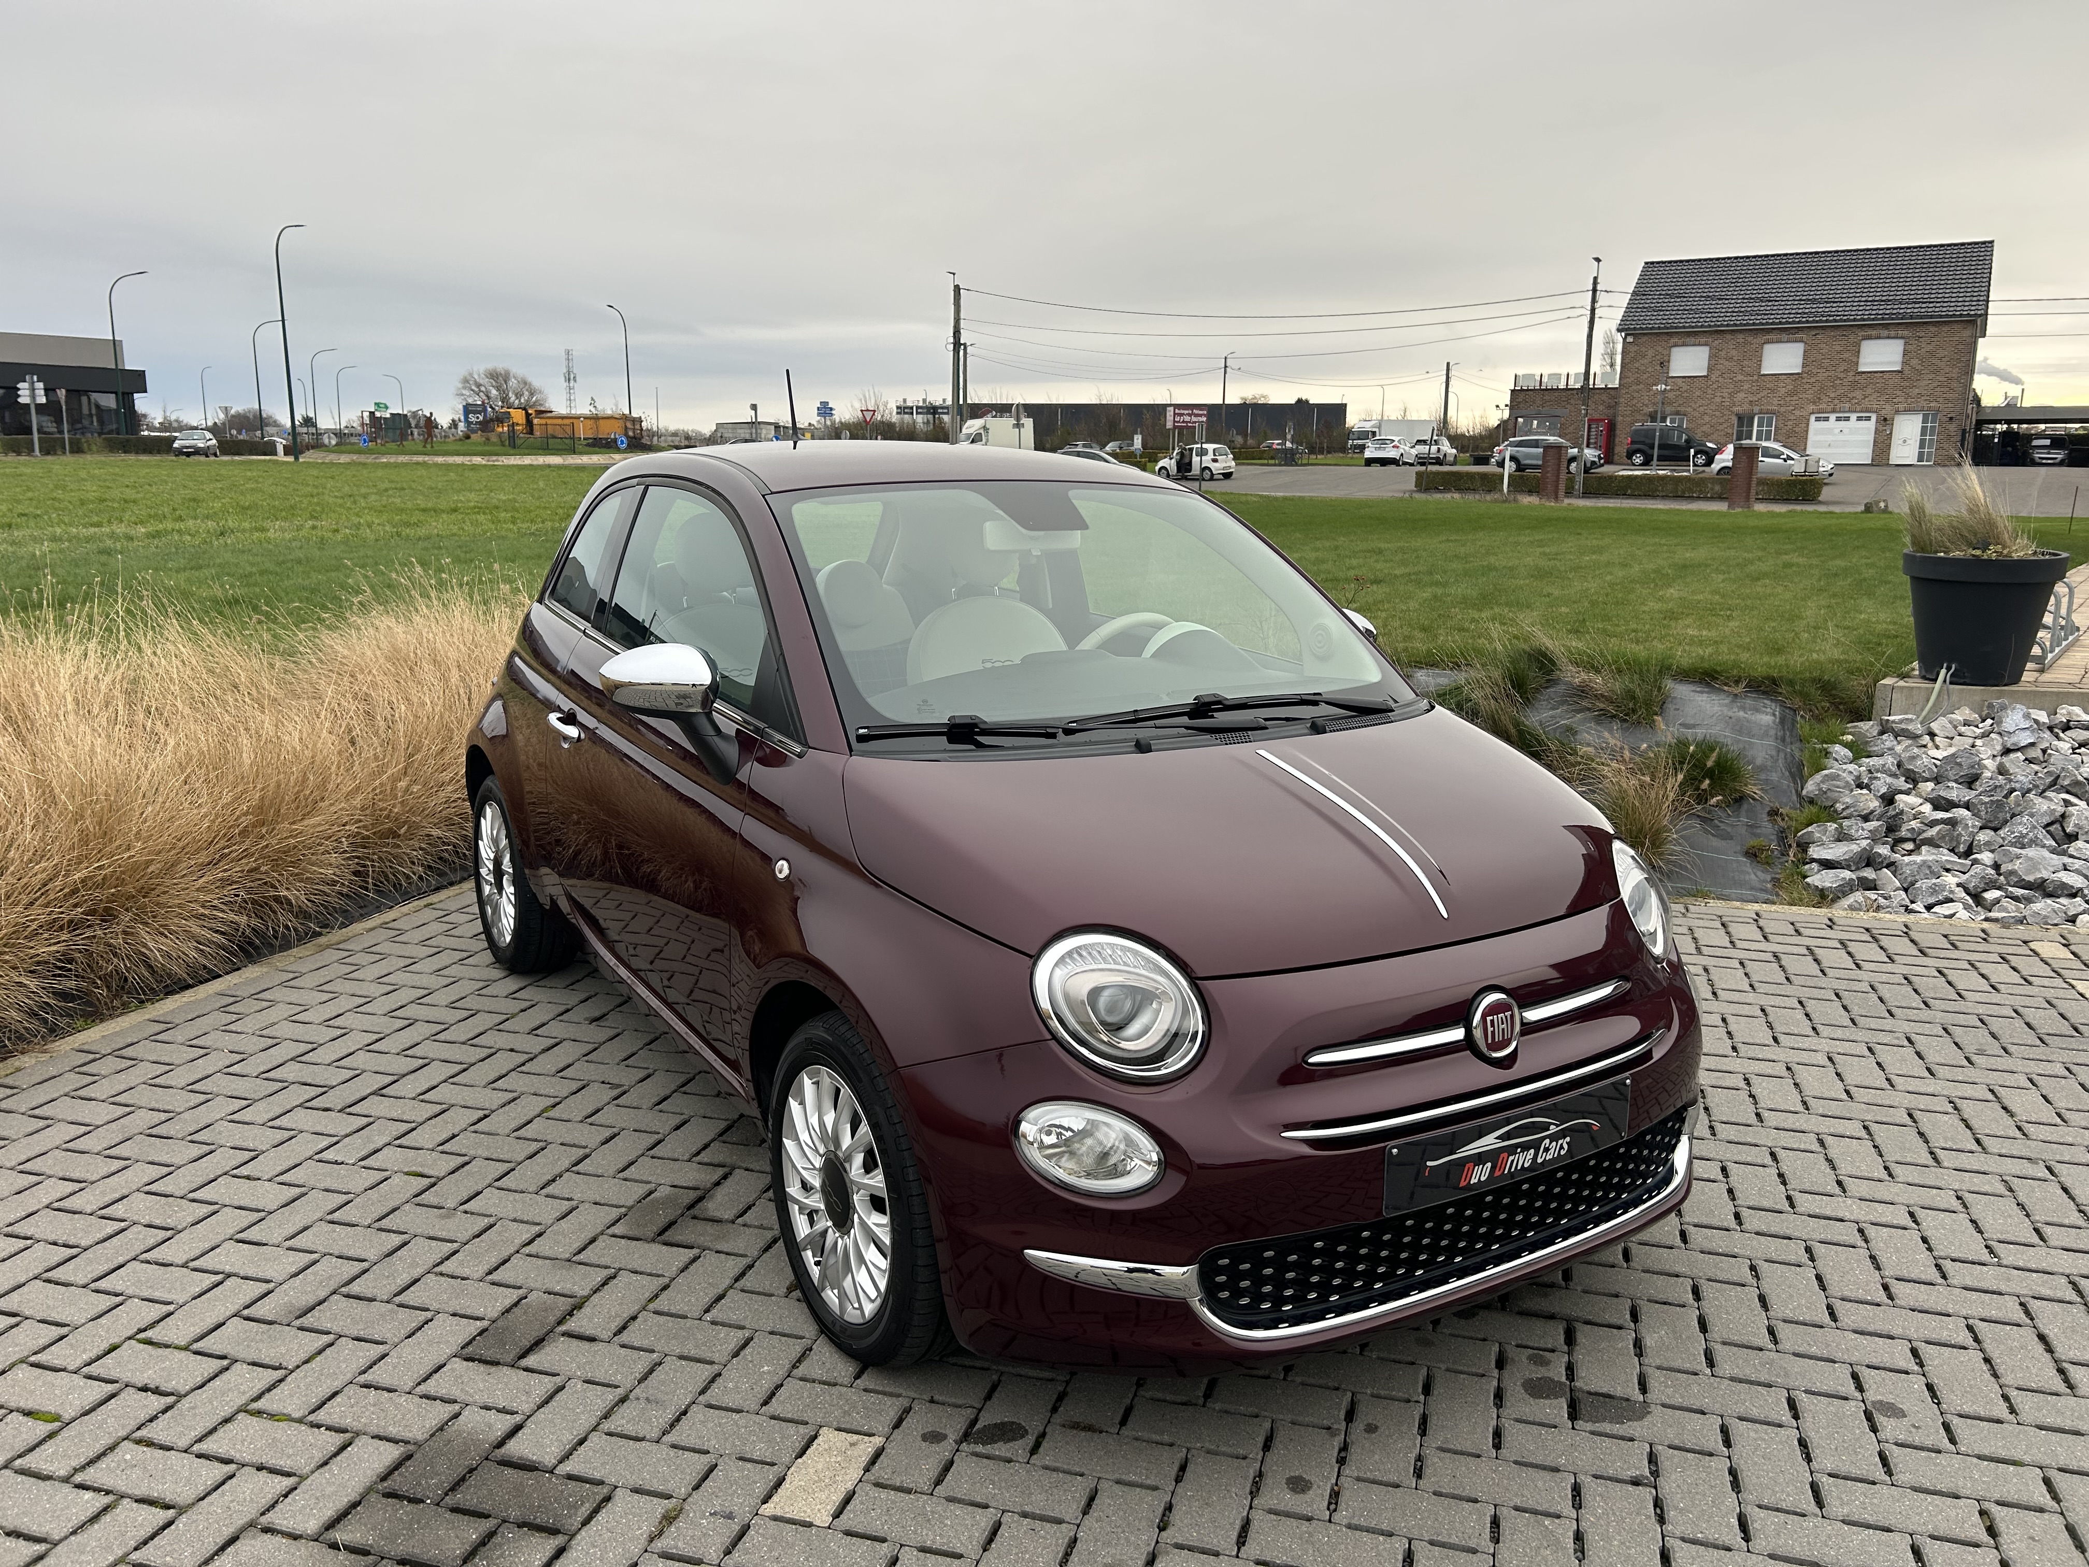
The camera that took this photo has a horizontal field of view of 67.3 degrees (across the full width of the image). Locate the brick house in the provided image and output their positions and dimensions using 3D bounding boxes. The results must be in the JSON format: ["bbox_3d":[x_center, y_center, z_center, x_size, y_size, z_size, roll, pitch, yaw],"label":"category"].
[{"bbox_3d":[32.817,-19.788,73.438,19.020,9.420,9.920,7,14,29],"label":"brick house"}]

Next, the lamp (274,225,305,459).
[{"bbox_3d":[-35.992,-21.411,76.189,0.300,10.900,2.300,3,13,14],"label":"lamp"}]

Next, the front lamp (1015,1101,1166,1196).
[{"bbox_3d":[0.062,0.506,2.191,0.195,0.140,0.085,1,12,0],"label":"front lamp"}]

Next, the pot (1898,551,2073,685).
[{"bbox_3d":[5.314,-0.943,8.943,0.815,0.705,0.815,0,12,0],"label":"pot"}]

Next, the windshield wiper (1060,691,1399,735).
[{"bbox_3d":[0.372,-0.139,2.986,0.810,0.055,0.090,-8,14,-35],"label":"windshield wiper"}]

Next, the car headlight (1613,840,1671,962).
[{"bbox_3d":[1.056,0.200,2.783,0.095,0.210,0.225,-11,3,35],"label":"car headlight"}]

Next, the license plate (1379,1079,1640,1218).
[{"bbox_3d":[0.700,0.535,2.343,0.520,0.110,0.020,-6,14,-31],"label":"license plate"}]

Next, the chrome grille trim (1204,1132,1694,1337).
[{"bbox_3d":[0.678,0.691,2.407,1.060,0.110,0.110,-6,14,-31],"label":"chrome grille trim"}]

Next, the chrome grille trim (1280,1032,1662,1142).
[{"bbox_3d":[0.685,0.445,2.341,0.825,0.028,0.065,-6,13,-31],"label":"chrome grille trim"}]

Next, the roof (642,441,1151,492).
[{"bbox_3d":[-0.404,-0.783,3.901,1.040,0.100,1.220,-6,14,-31],"label":"roof"}]

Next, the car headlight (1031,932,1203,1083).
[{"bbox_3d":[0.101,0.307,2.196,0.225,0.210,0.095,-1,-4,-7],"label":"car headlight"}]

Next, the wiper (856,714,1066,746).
[{"bbox_3d":[-0.141,-0.086,2.674,0.370,0.050,0.060,0,11,-2],"label":"wiper"}]

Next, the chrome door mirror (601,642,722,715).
[{"bbox_3d":[-0.711,-0.191,2.868,0.185,0.130,0.120,-6,14,-31],"label":"chrome door mirror"}]

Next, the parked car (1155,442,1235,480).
[{"bbox_3d":[6.319,-13.407,65.645,1.670,1.520,3.650,-11,17,-41],"label":"parked car"}]

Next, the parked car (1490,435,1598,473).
[{"bbox_3d":[21.050,-13.715,65.600,4.200,1.510,1.790,8,14,32],"label":"parked car"}]

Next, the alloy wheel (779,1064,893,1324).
[{"bbox_3d":[-0.282,0.659,2.582,0.155,0.415,0.415,-6,13,-31],"label":"alloy wheel"}]

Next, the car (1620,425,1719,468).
[{"bbox_3d":[27.094,-14.547,67.500,3.930,1.780,1.720,8,14,30],"label":"car"}]

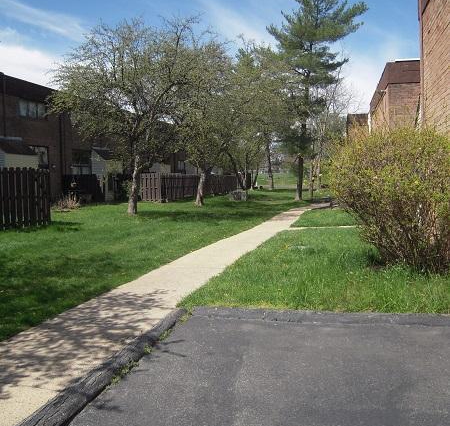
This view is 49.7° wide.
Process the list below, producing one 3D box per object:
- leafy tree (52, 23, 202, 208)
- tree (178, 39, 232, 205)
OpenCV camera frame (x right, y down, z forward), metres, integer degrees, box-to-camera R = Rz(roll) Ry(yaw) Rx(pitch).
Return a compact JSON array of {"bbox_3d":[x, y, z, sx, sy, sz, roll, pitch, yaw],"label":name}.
[{"bbox_3d":[-4.350,-4.150,21.006,6.400,8.410,6.200,-1,4,0],"label":"leafy tree"},{"bbox_3d":[-1.144,-4.995,27.079,4.000,9.170,4.000,-1,4,0],"label":"tree"}]

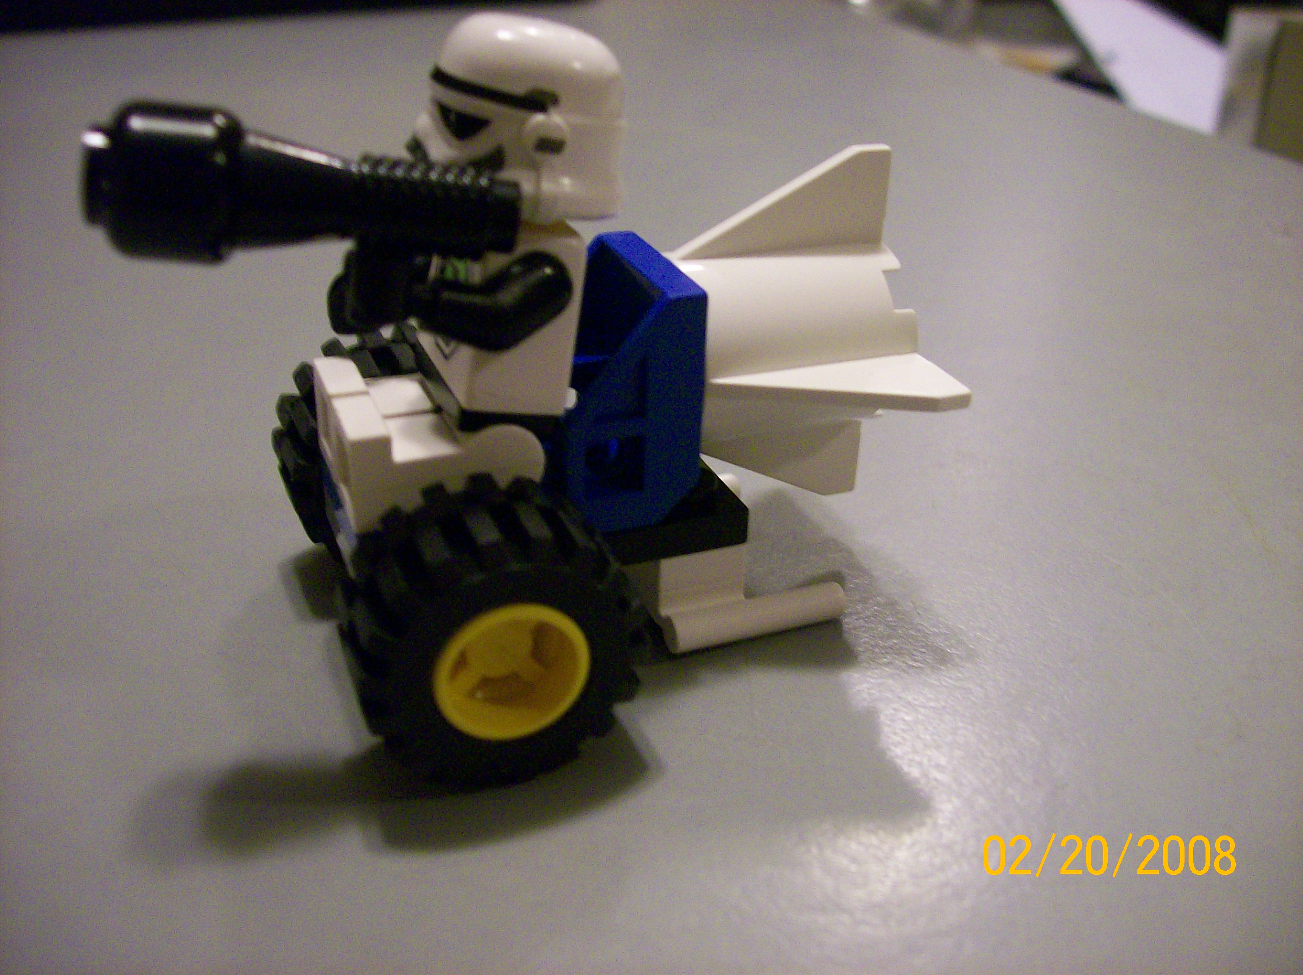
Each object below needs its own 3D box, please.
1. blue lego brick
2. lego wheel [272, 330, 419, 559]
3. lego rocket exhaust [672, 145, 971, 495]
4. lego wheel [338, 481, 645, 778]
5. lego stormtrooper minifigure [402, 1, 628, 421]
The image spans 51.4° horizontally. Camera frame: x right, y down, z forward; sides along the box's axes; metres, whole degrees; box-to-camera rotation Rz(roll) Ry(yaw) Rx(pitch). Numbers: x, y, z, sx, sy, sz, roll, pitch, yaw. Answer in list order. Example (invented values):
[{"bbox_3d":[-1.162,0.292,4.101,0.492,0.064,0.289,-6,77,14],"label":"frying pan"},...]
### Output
[{"bbox_3d":[-0.004,-0.009,0.114,0.012,0.020,0.016,-9,30,-20],"label":"blue lego brick"},{"bbox_3d":[-0.024,-0.003,0.128,0.021,0.021,0.012,-9,30,-20],"label":"lego wheel"},{"bbox_3d":[0.011,-0.013,0.119,0.020,0.033,0.033,-9,30,-20],"label":"lego rocket exhaust"},{"bbox_3d":[-0.012,0.011,0.102,0.021,0.021,0.012,-9,30,-20],"label":"lego wheel"},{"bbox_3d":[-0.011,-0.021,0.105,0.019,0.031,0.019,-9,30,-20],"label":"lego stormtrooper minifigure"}]

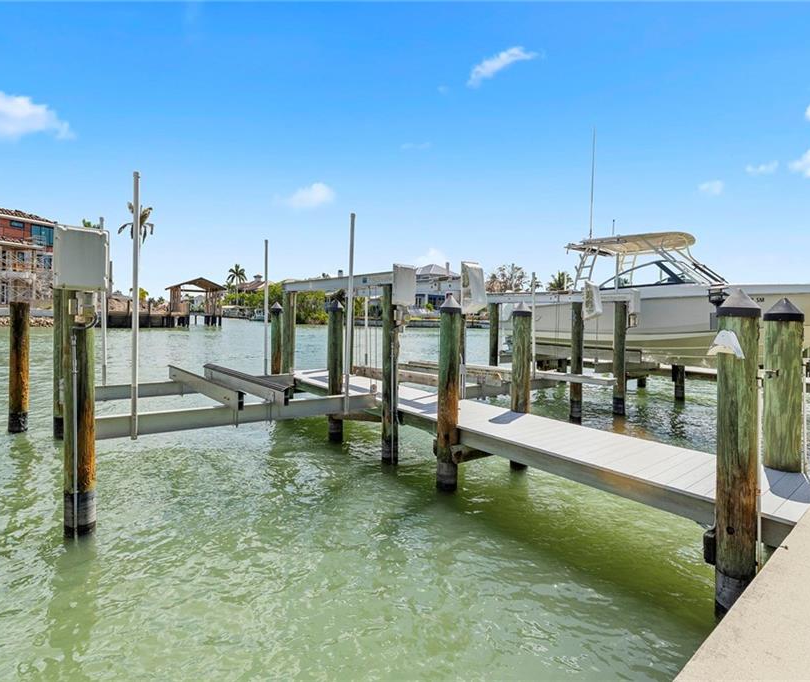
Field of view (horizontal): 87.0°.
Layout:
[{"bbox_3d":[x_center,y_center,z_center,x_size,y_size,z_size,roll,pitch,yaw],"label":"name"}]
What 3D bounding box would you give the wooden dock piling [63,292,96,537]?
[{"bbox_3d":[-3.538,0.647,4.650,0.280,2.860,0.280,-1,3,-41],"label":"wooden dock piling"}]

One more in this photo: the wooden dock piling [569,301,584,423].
[{"bbox_3d":[3.872,0.491,9.616,0.260,2.731,0.260,-2,5,-39],"label":"wooden dock piling"}]

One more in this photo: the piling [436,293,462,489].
[{"bbox_3d":[0.620,0.704,6.080,0.300,2.710,0.300,1,3,0],"label":"piling"}]

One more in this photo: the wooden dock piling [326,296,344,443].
[{"bbox_3d":[-1.341,0.550,8.230,0.280,2.670,0.280,-1,3,-41],"label":"wooden dock piling"}]

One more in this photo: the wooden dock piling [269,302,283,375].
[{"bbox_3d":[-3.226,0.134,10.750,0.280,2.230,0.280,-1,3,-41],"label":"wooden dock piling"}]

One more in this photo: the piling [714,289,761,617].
[{"bbox_3d":[2.634,0.914,3.363,0.280,2.626,0.280,-2,5,-39],"label":"piling"}]

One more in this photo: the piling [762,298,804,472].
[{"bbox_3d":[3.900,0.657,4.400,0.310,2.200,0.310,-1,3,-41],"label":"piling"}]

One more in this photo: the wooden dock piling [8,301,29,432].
[{"bbox_3d":[-7.636,0.507,8.438,0.285,2.566,0.285,-2,5,-39],"label":"wooden dock piling"}]

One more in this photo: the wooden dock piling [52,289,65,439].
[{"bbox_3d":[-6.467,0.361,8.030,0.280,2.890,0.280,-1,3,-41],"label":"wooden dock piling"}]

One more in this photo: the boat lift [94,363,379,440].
[{"bbox_3d":[-3.200,0.851,7.359,4.100,0.520,3.950,-2,5,-39],"label":"boat lift"}]

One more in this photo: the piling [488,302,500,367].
[{"bbox_3d":[2.381,0.355,11.316,0.255,2.743,0.255,-2,5,-39],"label":"piling"}]

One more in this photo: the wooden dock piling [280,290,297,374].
[{"bbox_3d":[-2.694,0.302,9.861,0.275,2.901,0.275,-2,5,-39],"label":"wooden dock piling"}]

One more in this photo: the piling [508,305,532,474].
[{"bbox_3d":[1.802,0.707,6.627,0.280,2.617,0.280,-2,5,-39],"label":"piling"}]

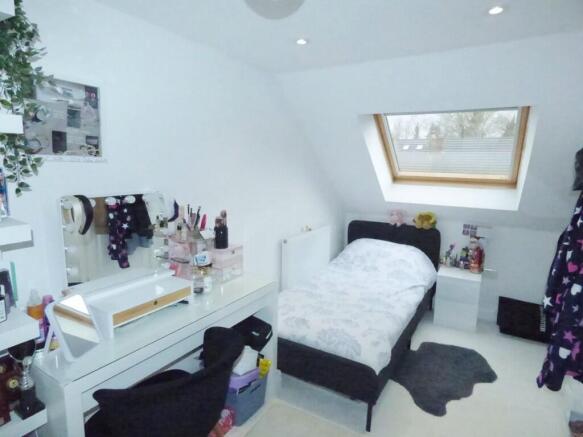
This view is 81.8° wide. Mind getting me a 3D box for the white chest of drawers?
[{"bbox_3d":[1.630,0.729,3.314,0.370,0.545,0.400,5,10,24],"label":"white chest of drawers"}]

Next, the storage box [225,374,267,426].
[{"bbox_3d":[-0.337,0.998,2.058,0.300,0.310,0.260,6,10,30],"label":"storage box"}]

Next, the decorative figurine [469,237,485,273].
[{"bbox_3d":[1.701,0.333,3.097,0.125,0.310,0.110,6,10,28],"label":"decorative figurine"}]

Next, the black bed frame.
[{"bbox_3d":[0.574,0.613,2.883,0.970,0.860,2.060,6,10,30],"label":"black bed frame"}]

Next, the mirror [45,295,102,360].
[{"bbox_3d":[-0.778,0.377,1.214,0.130,0.205,0.145,4,9,18],"label":"mirror"}]

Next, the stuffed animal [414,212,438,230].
[{"bbox_3d":[1.373,0.030,3.459,0.200,0.180,0.150,5,9,22],"label":"stuffed animal"}]

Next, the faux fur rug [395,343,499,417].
[{"bbox_3d":[1.077,1.103,2.476,0.960,0.040,0.620,-5,11,-34],"label":"faux fur rug"}]

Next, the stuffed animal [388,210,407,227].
[{"bbox_3d":[1.128,-0.007,3.603,0.175,0.180,0.140,5,9,22],"label":"stuffed animal"}]

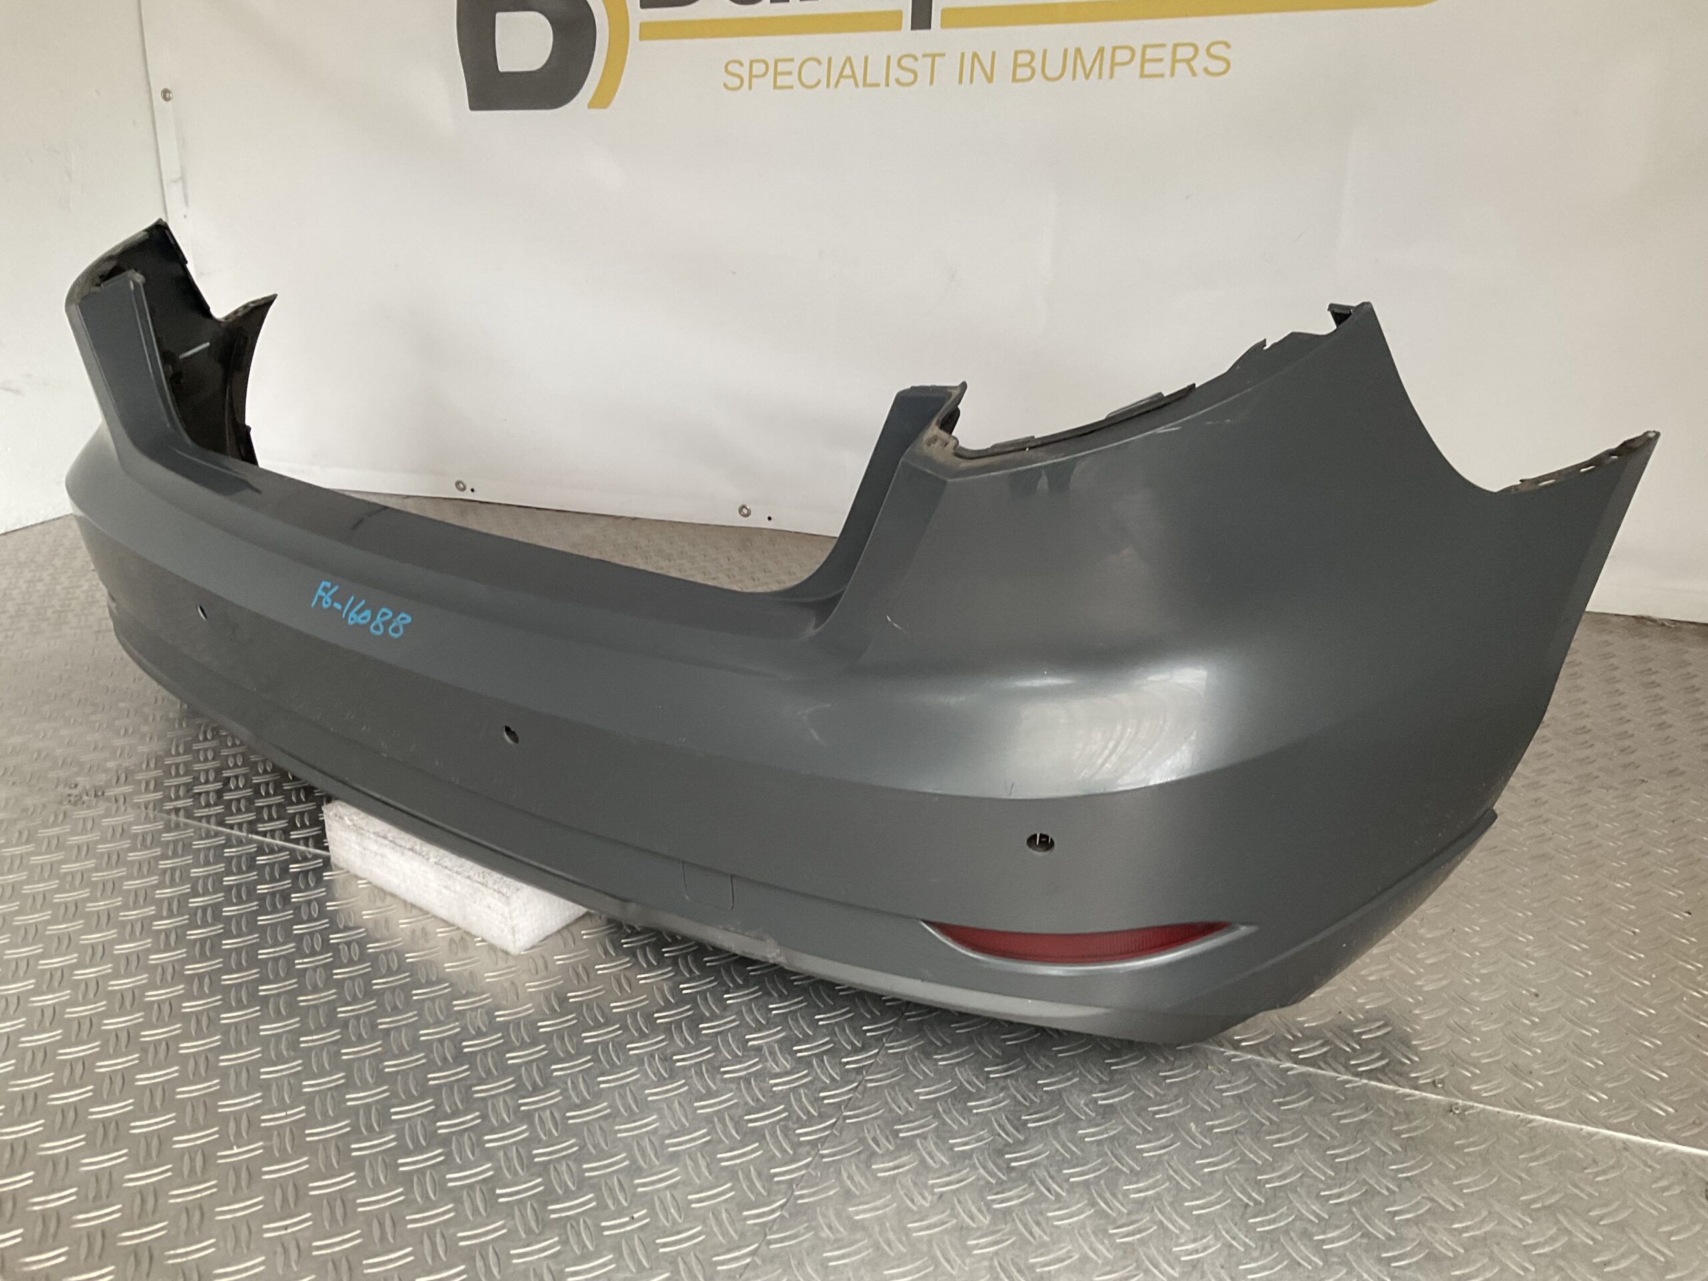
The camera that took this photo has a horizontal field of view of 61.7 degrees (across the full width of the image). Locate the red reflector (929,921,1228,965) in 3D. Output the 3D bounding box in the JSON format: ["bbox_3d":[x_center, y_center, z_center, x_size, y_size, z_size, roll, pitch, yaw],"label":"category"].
[{"bbox_3d":[0.144,0.199,0.937,0.200,0.040,0.033,4,22,14],"label":"red reflector"}]

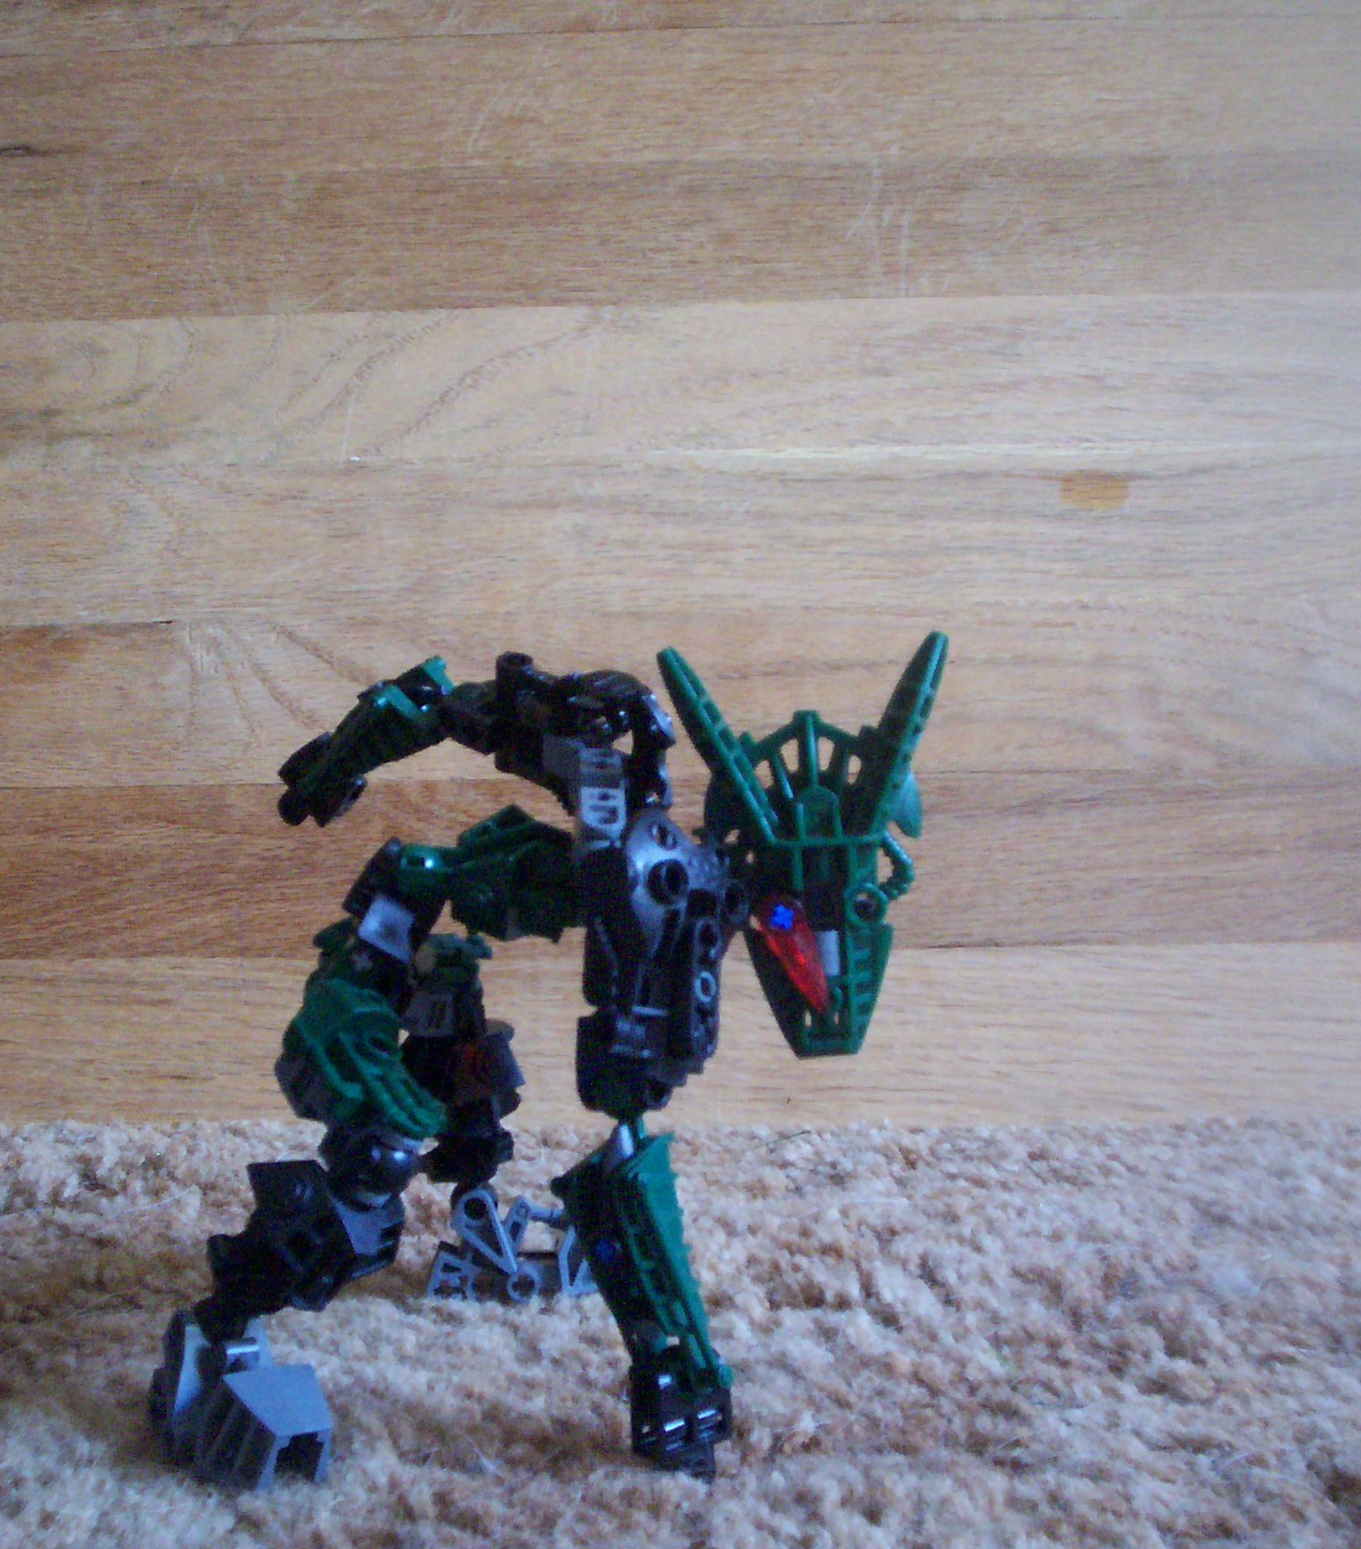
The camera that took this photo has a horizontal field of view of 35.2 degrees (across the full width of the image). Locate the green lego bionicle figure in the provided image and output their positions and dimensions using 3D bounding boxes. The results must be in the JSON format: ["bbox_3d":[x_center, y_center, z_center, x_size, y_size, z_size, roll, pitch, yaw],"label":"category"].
[{"bbox_3d":[-0.021,0.050,0.439,0.141,0.154,0.152,0,2,25],"label":"green lego bionicle figure"}]

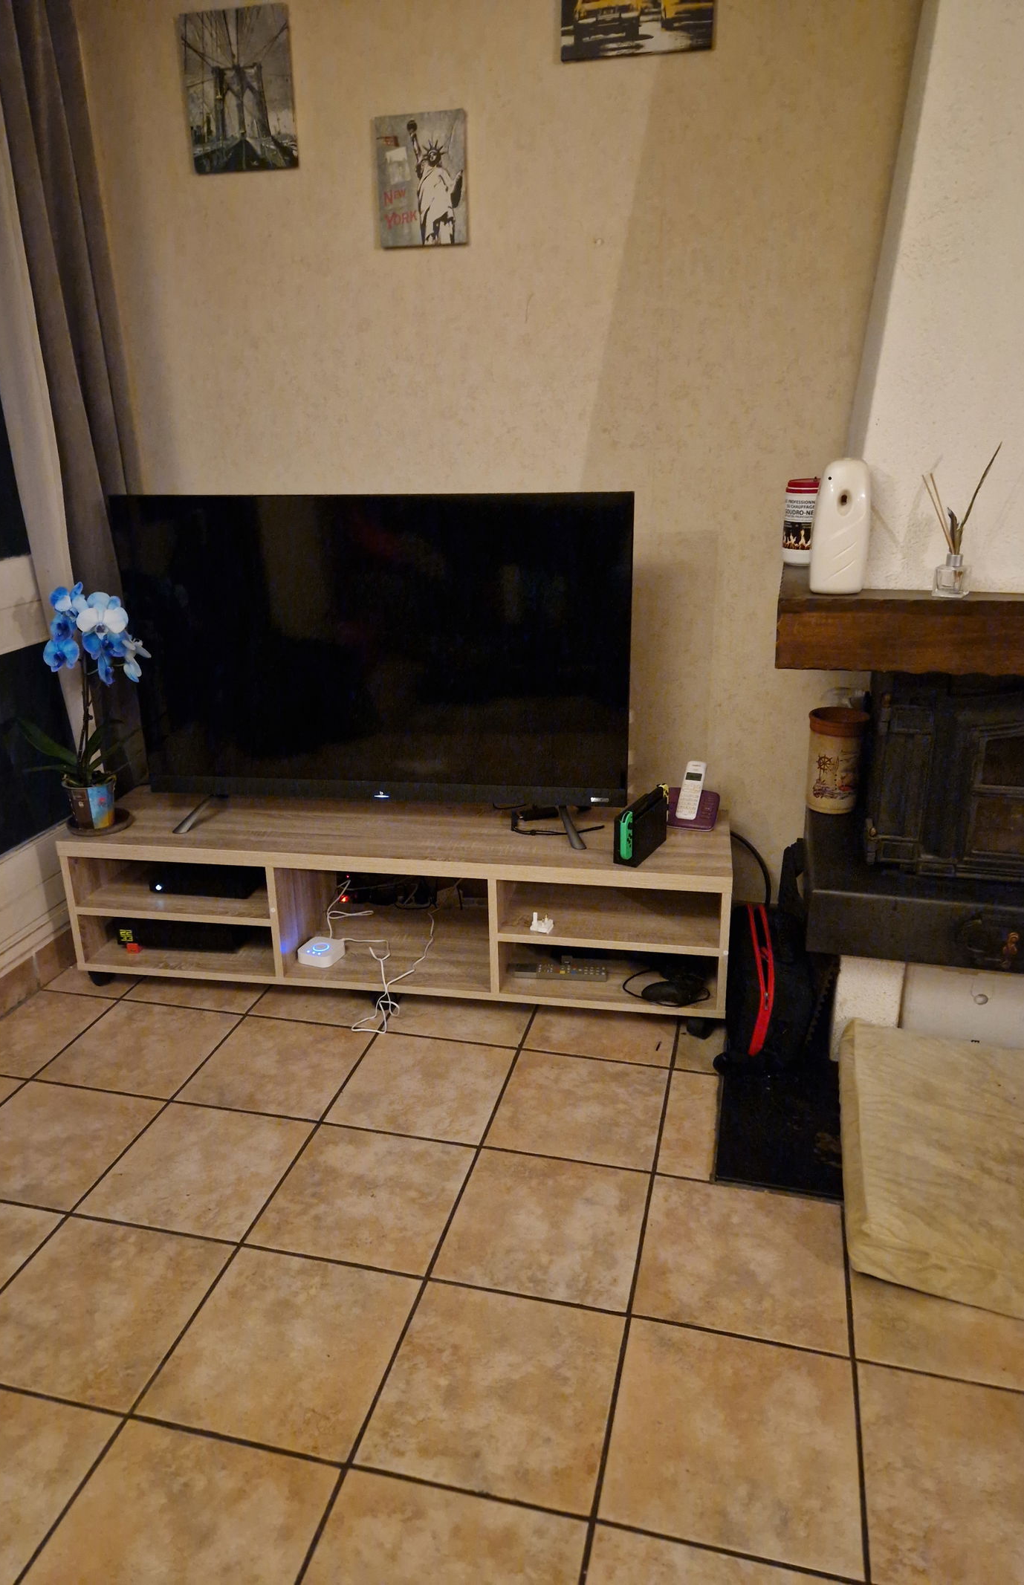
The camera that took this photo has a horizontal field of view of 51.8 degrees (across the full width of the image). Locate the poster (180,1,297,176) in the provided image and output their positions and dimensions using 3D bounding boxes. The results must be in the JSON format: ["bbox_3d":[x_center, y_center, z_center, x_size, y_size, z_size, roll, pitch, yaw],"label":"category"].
[{"bbox_3d":[-0.574,-1.487,2.239,0.243,0.295,0.018,3,21,11],"label":"poster"}]

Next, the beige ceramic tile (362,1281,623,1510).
[{"bbox_3d":[-0.018,0.887,1.569,0.333,0.010,0.333,4,21,13],"label":"beige ceramic tile"}]

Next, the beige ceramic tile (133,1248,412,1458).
[{"bbox_3d":[-0.345,0.855,1.630,0.333,0.010,0.333,4,21,14],"label":"beige ceramic tile"}]

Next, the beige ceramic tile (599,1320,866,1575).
[{"bbox_3d":[0.310,0.900,1.472,0.333,0.010,0.333,4,21,14],"label":"beige ceramic tile"}]

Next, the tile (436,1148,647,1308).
[{"bbox_3d":[0.064,0.772,1.879,0.333,0.010,0.333,4,21,13],"label":"tile"}]

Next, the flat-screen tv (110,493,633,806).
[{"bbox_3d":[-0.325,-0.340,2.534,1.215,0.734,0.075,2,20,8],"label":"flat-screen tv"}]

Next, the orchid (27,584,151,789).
[{"bbox_3d":[-0.992,-0.233,2.417,0.260,0.473,0.180,3,21,11],"label":"orchid"}]

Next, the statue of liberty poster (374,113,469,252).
[{"bbox_3d":[-0.198,-1.364,2.353,0.201,0.259,0.020,3,21,11],"label":"statue of liberty poster"}]

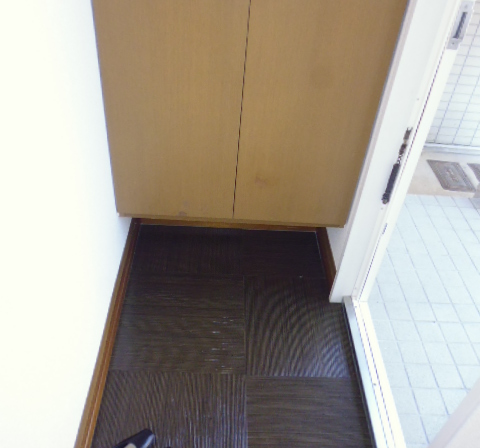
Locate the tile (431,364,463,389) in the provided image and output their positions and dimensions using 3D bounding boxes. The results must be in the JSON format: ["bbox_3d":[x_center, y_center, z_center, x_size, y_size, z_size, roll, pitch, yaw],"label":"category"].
[{"bbox_3d":[0.770,0.569,1.646,0.096,0.010,0.096,2,40,-2],"label":"tile"}]

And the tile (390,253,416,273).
[{"bbox_3d":[0.768,0.181,2.104,0.096,0.010,0.096,2,40,-2],"label":"tile"}]

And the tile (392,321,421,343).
[{"bbox_3d":[0.663,0.431,1.783,0.096,0.010,0.096,3,40,-3],"label":"tile"}]

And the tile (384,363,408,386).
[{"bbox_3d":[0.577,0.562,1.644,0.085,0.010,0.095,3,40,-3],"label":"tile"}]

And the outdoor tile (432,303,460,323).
[{"bbox_3d":[0.869,0.379,1.879,0.096,0.010,0.096,2,40,-2],"label":"outdoor tile"}]

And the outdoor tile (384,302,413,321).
[{"bbox_3d":[0.662,0.366,1.859,0.096,0.010,0.096,3,40,-3],"label":"outdoor tile"}]

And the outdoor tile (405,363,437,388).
[{"bbox_3d":[0.671,0.567,1.649,0.095,0.010,0.095,3,40,-3],"label":"outdoor tile"}]

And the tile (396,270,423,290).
[{"bbox_3d":[0.761,0.242,2.017,0.096,0.010,0.096,3,40,-3],"label":"tile"}]

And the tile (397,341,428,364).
[{"bbox_3d":[0.671,0.502,1.725,0.095,0.010,0.095,3,40,-3],"label":"tile"}]

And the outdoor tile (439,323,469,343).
[{"bbox_3d":[0.863,0.440,1.793,0.096,0.010,0.096,3,40,-3],"label":"outdoor tile"}]

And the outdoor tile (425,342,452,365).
[{"bbox_3d":[0.770,0.504,1.722,0.096,0.010,0.096,2,40,-2],"label":"outdoor tile"}]

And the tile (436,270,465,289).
[{"bbox_3d":[0.960,0.251,2.027,0.096,0.010,0.096,3,40,-3],"label":"tile"}]

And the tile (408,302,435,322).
[{"bbox_3d":[0.769,0.375,1.875,0.096,0.010,0.096,2,40,-2],"label":"tile"}]

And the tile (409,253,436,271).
[{"bbox_3d":[0.860,0.182,2.099,0.096,0.010,0.096,3,40,-3],"label":"tile"}]

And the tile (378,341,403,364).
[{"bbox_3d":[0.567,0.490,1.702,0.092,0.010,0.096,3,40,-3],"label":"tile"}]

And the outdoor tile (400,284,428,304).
[{"bbox_3d":[0.768,0.311,1.952,0.096,0.010,0.096,2,40,-2],"label":"outdoor tile"}]

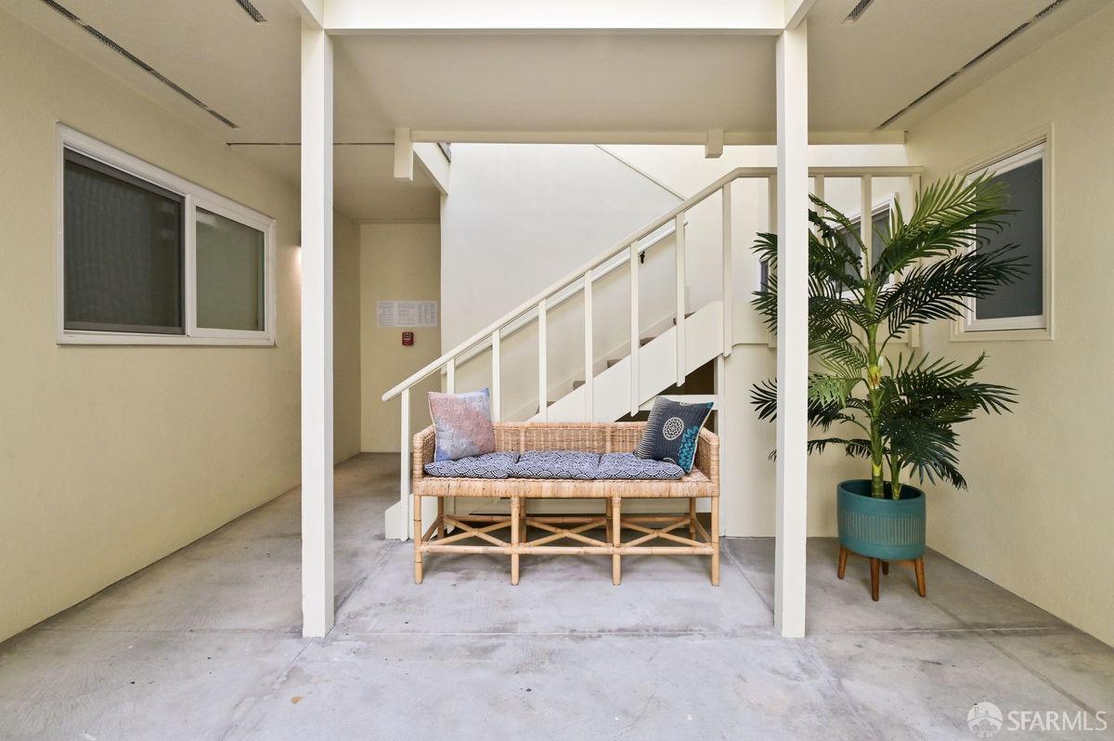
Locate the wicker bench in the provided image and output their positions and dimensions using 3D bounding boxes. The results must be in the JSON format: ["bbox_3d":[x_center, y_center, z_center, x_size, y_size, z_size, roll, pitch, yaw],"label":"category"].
[{"bbox_3d":[0.047,0.671,2.810,1.510,0.735,0.510,0,1,1],"label":"wicker bench"}]

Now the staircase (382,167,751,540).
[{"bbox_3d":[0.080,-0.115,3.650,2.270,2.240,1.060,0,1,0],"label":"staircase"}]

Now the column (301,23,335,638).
[{"bbox_3d":[-0.974,-0.149,2.145,0.089,2.440,0.089,0,1,0],"label":"column"}]

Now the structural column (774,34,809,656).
[{"bbox_3d":[0.952,-0.149,2.145,0.089,2.440,0.089,0,1,0],"label":"structural column"}]

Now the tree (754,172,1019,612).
[{"bbox_3d":[1.535,0.076,2.510,1.160,1.930,1.050,0,1,0],"label":"tree"}]

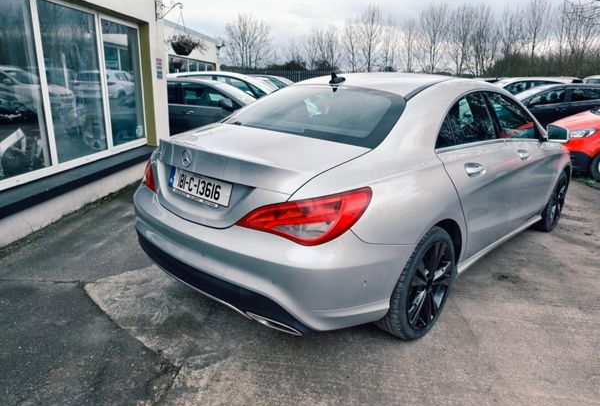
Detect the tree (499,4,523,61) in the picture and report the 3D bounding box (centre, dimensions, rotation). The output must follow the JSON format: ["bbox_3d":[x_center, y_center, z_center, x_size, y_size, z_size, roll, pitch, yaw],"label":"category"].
[{"bbox_3d":[18.276,-12.716,35.229,2.173,8.782,2.173,10,18,25],"label":"tree"}]

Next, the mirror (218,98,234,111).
[{"bbox_3d":[-1.220,-1.635,6.617,0.160,0.165,0.220,4,16,8],"label":"mirror"}]

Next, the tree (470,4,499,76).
[{"bbox_3d":[16.526,-13.180,36.234,2.458,8.848,2.458,2,16,0],"label":"tree"}]

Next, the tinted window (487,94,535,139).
[{"bbox_3d":[1.663,-0.650,3.067,0.880,0.360,0.080,-14,3,-44],"label":"tinted window"}]

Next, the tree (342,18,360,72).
[{"bbox_3d":[4.222,-11.902,34.011,1.800,7.100,1.800,2,16,0],"label":"tree"}]

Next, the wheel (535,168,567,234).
[{"bbox_3d":[2.539,-0.027,4.109,0.225,0.634,0.634,17,21,42],"label":"wheel"}]

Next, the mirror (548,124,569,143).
[{"bbox_3d":[2.025,-0.543,3.153,0.185,0.135,0.115,17,21,42],"label":"mirror"}]

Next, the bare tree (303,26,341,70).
[{"bbox_3d":[1.866,-12.377,35.906,3.336,6.495,3.336,2,16,0],"label":"bare tree"}]

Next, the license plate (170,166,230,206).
[{"bbox_3d":[-0.500,-0.087,1.957,0.520,0.112,0.015,17,9,42],"label":"license plate"}]

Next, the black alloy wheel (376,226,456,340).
[{"bbox_3d":[0.616,0.401,2.165,0.225,0.637,0.637,17,21,42],"label":"black alloy wheel"}]

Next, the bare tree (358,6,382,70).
[{"bbox_3d":[6.532,-14.155,38.245,2.365,8.897,2.365,5,16,8],"label":"bare tree"}]

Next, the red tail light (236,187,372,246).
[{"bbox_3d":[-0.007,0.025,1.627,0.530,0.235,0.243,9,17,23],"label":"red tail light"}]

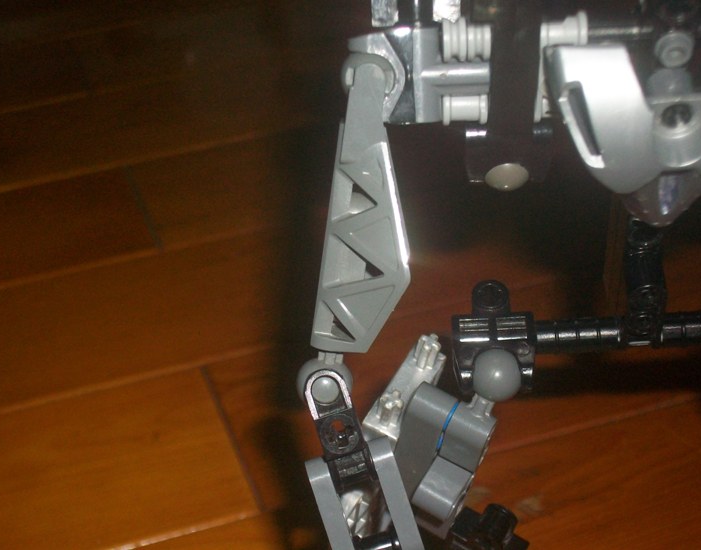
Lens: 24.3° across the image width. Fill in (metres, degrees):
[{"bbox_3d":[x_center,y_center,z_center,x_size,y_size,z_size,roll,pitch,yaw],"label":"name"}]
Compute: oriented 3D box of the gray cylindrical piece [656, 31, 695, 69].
[{"bbox_3d":[0.057,-0.040,0.288,0.007,0.007,0.005,1,30,1],"label":"gray cylindrical piece"}]

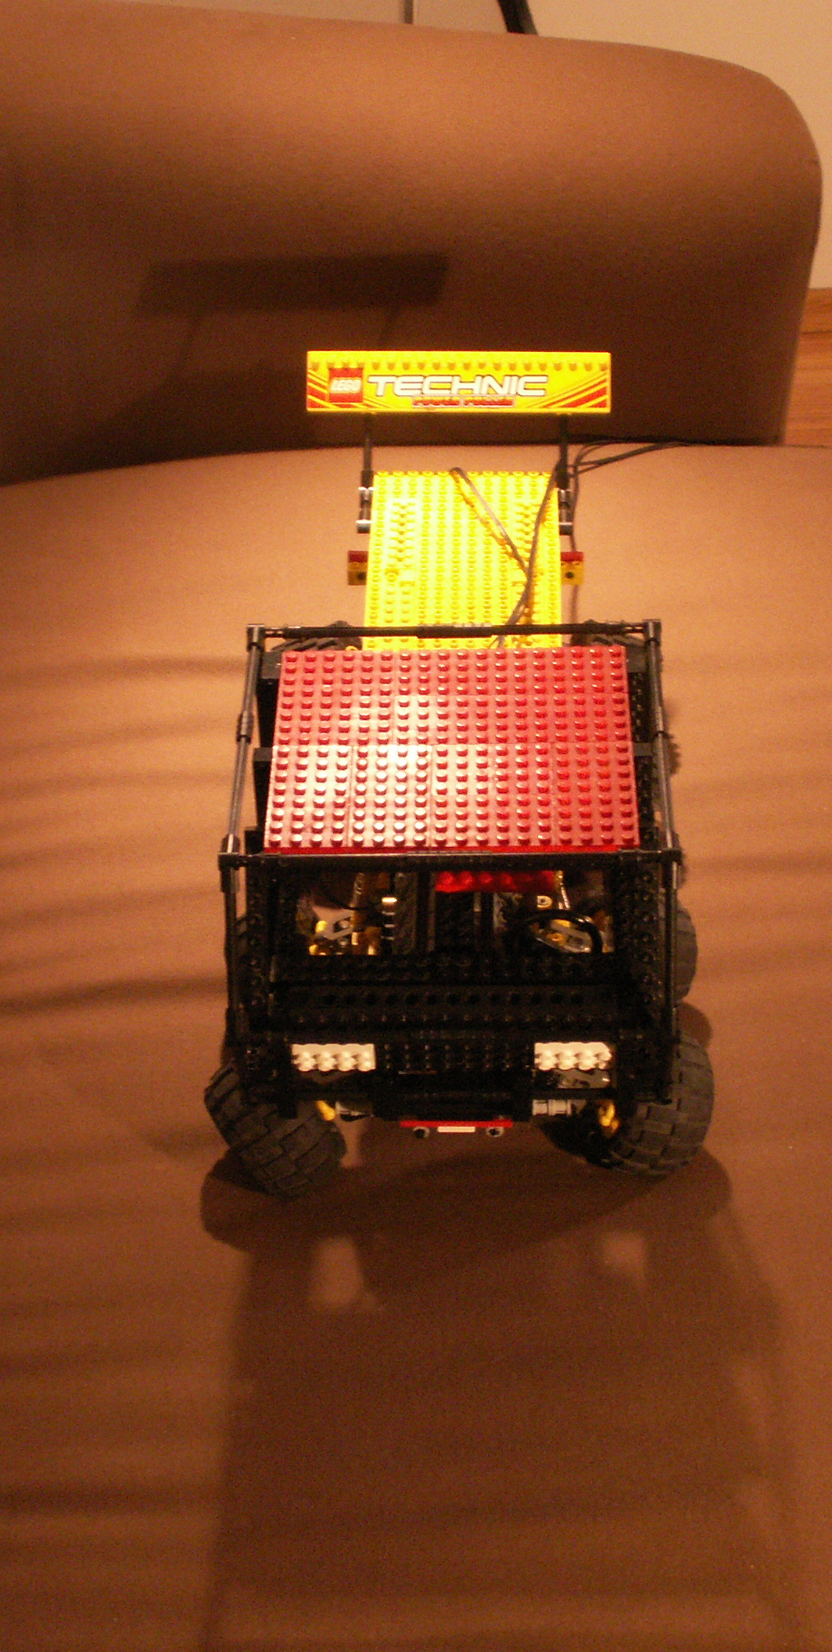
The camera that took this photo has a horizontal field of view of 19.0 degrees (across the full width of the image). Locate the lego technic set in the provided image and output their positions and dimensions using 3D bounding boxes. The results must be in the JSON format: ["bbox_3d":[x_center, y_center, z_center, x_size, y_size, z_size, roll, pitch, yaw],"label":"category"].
[{"bbox_3d":[0.021,-0.054,1.172,0.217,0.209,0.475,-1,40,2],"label":"lego technic set"}]

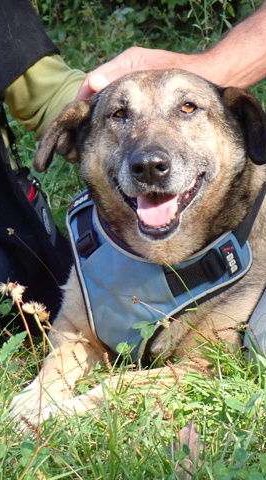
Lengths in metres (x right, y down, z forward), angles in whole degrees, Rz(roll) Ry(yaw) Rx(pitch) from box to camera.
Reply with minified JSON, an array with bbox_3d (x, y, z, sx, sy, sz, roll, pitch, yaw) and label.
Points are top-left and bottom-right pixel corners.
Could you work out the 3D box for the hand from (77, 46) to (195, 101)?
[{"bbox_3d":[-0.001,-0.192,1.920,0.155,0.075,0.095,-15,8,3],"label":"hand"}]

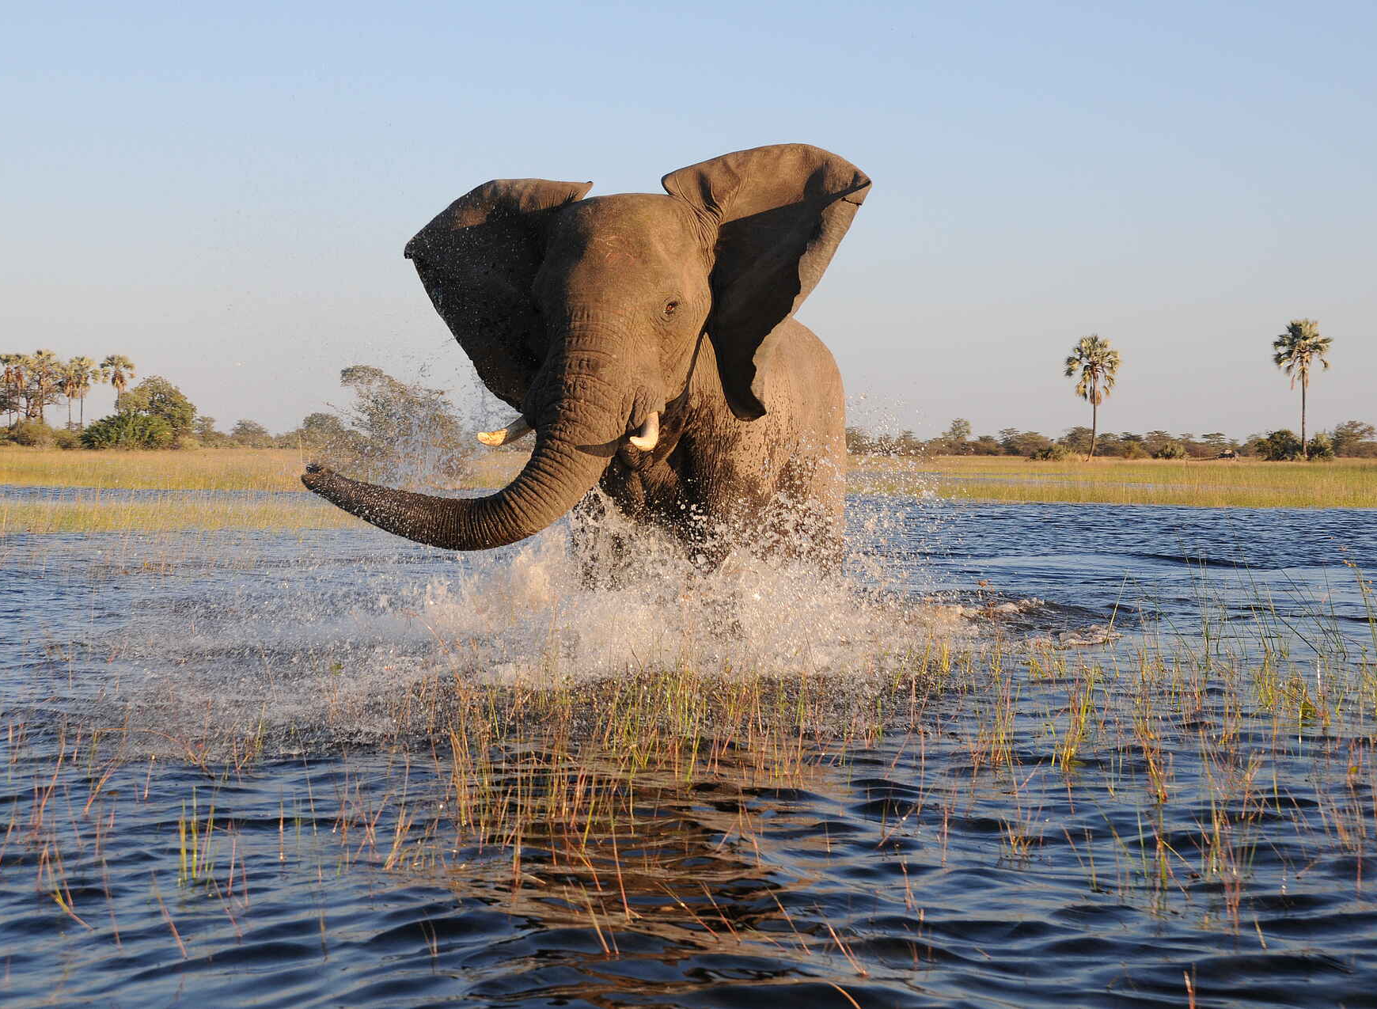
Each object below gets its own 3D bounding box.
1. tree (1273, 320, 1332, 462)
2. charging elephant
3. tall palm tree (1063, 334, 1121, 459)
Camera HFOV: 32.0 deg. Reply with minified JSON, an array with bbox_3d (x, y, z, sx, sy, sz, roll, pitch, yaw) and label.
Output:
[{"bbox_3d":[63.856,-11.888,250.000,6.300,14.880,6.300,0,1,0],"label":"tree"},{"bbox_3d":[-0.090,-0.360,14.800,2.700,3.500,4.900,1,2,18],"label":"charging elephant"},{"bbox_3d":[41.994,-11.116,250.000,6.050,13.220,6.050,0,1,0],"label":"tall palm tree"}]

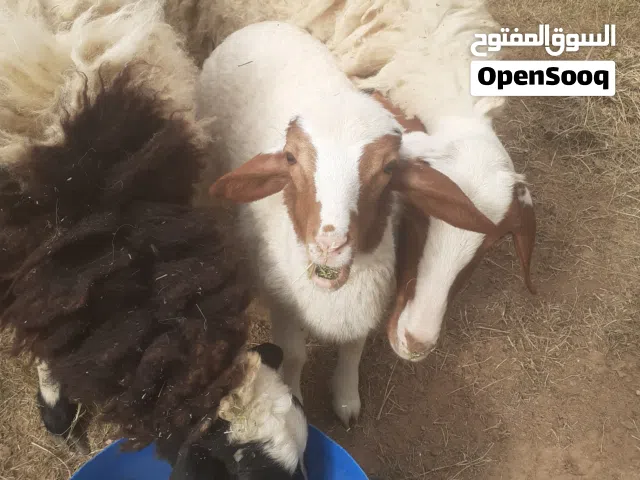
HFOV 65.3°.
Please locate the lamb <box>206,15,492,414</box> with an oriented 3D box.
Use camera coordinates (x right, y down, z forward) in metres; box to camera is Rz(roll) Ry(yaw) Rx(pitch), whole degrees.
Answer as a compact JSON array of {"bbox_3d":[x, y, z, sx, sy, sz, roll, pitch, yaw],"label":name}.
[{"bbox_3d":[-0.036,-0.074,0.954,0.310,0.660,0.750,-10,47,-10],"label":"lamb"}]

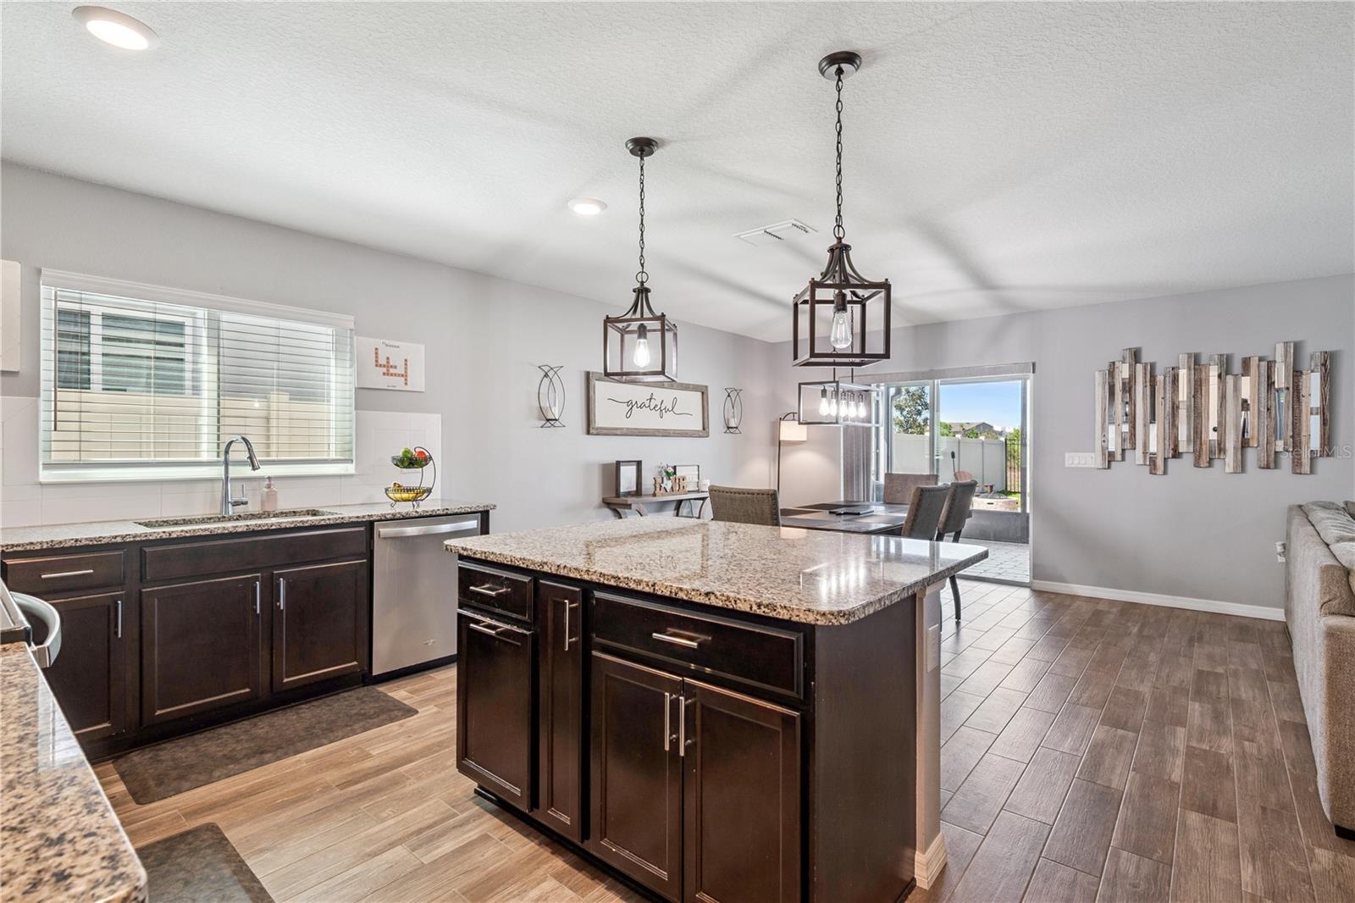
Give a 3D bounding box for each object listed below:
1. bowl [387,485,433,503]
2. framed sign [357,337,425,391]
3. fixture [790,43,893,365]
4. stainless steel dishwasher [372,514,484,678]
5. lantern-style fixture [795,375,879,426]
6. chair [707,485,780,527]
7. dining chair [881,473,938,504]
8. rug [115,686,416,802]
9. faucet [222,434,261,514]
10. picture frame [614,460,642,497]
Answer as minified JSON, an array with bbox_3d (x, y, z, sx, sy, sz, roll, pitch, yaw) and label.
[{"bbox_3d":[-1.513,0.233,3.615,0.250,0.095,0.250,0,0,0],"label":"bowl"},{"bbox_3d":[-1.730,-0.519,3.870,0.025,0.291,0.419,0,0,40],"label":"framed sign"},{"bbox_3d":[0.499,-0.731,1.961,0.236,0.921,0.236,0,0,-2],"label":"fixture"},{"bbox_3d":[-1.549,0.757,3.643,0.600,0.800,0.621,0,0,40],"label":"stainless steel dishwasher"},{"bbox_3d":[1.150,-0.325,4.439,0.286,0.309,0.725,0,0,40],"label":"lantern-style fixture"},{"bbox_3d":[0.567,0.708,3.959,0.490,1.000,0.630,0,0,40],"label":"chair"},{"bbox_3d":[1.824,0.698,5.246,0.470,1.000,0.620,0,0,40],"label":"dining chair"},{"bbox_3d":[-1.703,1.208,2.740,0.479,0.017,1.010,0,0,40],"label":"rug"},{"bbox_3d":[-2.118,0.117,3.148,0.260,0.385,0.110,0,0,27],"label":"faucet"},{"bbox_3d":[-0.406,0.230,5.390,0.040,0.307,0.270,0,0,40],"label":"picture frame"}]

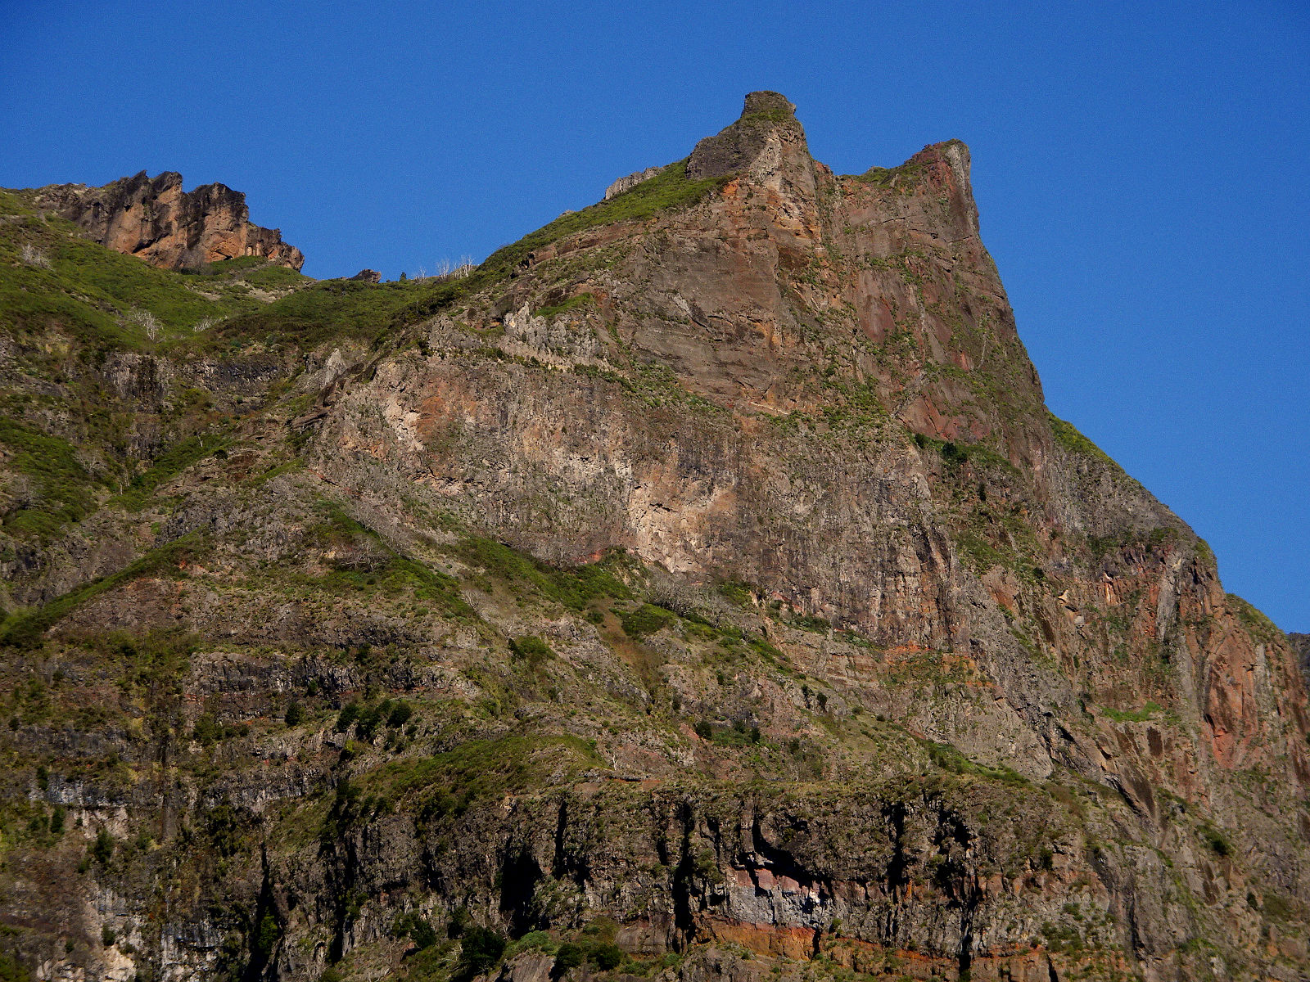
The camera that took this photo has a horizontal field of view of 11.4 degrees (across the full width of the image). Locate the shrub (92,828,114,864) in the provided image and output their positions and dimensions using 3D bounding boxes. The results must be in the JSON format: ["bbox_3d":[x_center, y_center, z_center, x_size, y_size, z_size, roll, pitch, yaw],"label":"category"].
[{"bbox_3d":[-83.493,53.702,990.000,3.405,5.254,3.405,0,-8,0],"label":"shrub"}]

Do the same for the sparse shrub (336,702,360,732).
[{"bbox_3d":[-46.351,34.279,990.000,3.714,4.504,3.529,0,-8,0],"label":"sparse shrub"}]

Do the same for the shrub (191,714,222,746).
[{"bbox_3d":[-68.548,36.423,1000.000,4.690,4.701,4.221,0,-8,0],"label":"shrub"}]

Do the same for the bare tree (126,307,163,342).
[{"bbox_3d":[-93.700,-30.671,1200.000,6.753,5.823,6.078,0,-8,0],"label":"bare tree"}]

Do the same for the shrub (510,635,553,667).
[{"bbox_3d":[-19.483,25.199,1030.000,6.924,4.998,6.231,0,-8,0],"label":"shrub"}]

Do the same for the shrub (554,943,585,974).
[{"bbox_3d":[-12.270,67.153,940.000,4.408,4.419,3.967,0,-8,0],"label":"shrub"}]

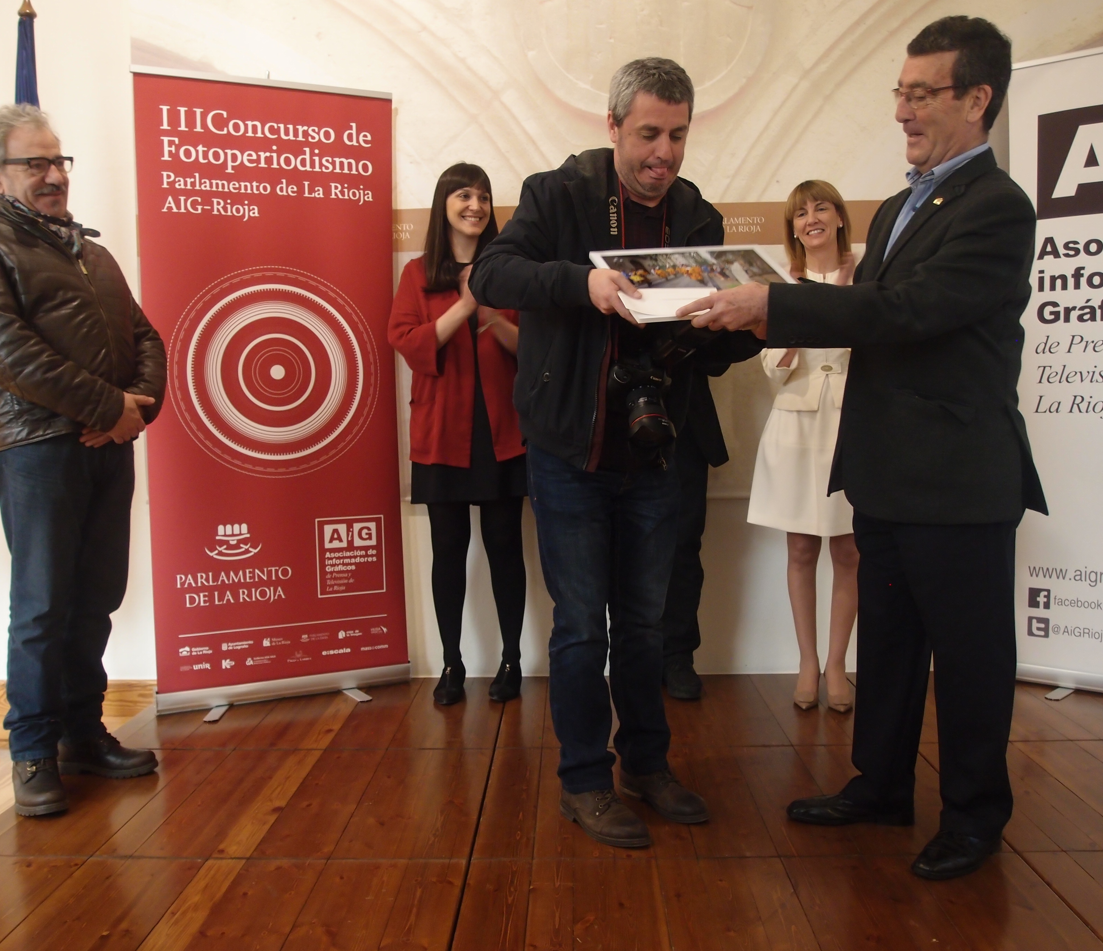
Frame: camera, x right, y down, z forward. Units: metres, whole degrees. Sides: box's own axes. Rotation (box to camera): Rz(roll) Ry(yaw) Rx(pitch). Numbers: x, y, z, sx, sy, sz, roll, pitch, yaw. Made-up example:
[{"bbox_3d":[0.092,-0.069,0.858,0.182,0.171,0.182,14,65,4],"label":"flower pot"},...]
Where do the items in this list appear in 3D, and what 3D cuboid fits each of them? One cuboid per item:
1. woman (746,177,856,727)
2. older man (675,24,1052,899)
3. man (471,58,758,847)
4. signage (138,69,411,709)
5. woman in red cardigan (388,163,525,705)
[{"bbox_3d":[0.873,-0.102,3.317,0.465,1.687,0.364,0,5,13],"label":"woman"},{"bbox_3d":[0.656,-0.074,2.209,0.747,1.808,0.525,-2,4,-9],"label":"older man"},{"bbox_3d":[0.179,-0.051,2.333,0.636,1.757,0.485,-4,6,-39],"label":"man"},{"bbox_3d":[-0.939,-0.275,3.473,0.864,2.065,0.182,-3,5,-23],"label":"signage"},{"bbox_3d":[-0.256,-0.144,3.470,0.505,1.783,0.384,-2,4,-11],"label":"woman in red cardigan"}]

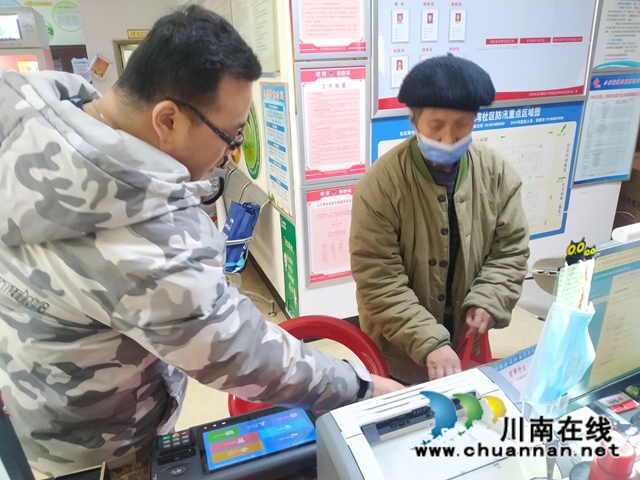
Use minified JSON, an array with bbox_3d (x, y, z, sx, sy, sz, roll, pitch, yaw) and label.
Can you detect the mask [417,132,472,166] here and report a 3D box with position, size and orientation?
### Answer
[{"bbox_3d":[0.330,-0.235,1.165,0.140,0.090,0.080,0,39,7],"label":"mask"}]

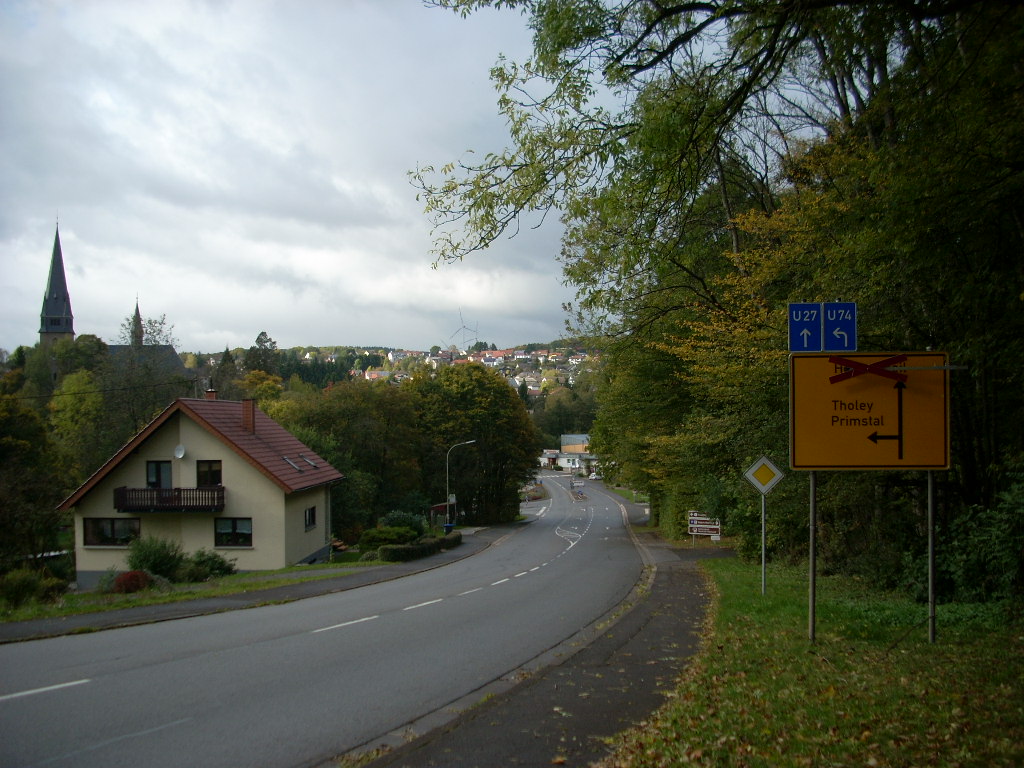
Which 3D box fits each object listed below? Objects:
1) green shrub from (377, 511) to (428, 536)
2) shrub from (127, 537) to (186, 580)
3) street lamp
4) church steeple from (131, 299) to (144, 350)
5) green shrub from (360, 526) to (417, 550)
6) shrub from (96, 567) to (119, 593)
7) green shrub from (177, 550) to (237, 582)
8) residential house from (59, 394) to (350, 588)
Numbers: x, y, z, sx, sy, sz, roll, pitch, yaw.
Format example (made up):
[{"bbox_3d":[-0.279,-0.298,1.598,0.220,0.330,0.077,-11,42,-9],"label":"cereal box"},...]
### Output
[{"bbox_3d":[-6.303,8.289,63.000,2.880,2.010,2.600,0,-2,-6],"label":"green shrub"},{"bbox_3d":[-15.244,7.515,47.000,2.620,1.930,2.400,0,-2,-18],"label":"shrub"},{"bbox_3d":[-3.292,6.714,71.000,1.910,6.230,0.300,-1,-2,6],"label":"street lamp"},{"bbox_3d":[-82.120,-13.705,240.000,2.850,11.840,2.850,0,-2,-19],"label":"church steeple"},{"bbox_3d":[-6.406,8.124,57.000,3.180,1.410,2.600,0,-2,-6],"label":"green shrub"},{"bbox_3d":[-15.115,7.361,41.000,0.900,1.050,0.950,0,-2,-20],"label":"shrub"},{"bbox_3d":[-12.659,7.545,45.500,2.580,1.410,2.200,0,-2,-16],"label":"green shrub"},{"bbox_3d":[-15.435,5.356,56.587,11.450,9.040,10.500,-1,-2,4],"label":"residential house"}]

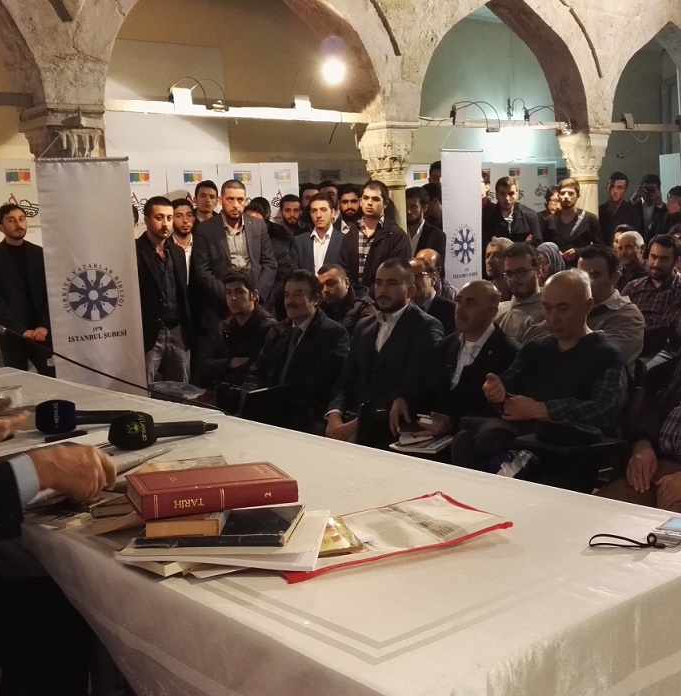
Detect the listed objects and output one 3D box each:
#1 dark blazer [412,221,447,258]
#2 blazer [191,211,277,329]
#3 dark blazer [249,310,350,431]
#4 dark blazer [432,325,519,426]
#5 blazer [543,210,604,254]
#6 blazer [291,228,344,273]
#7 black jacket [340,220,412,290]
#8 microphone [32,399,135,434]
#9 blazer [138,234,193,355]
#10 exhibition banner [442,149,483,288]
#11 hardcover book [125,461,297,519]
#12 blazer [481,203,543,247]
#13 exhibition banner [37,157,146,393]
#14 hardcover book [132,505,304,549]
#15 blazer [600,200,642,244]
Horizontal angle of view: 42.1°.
[{"bbox_3d":[0.561,-0.559,6.335,0.460,0.700,0.280,-1,6,25],"label":"dark blazer"},{"bbox_3d":[-0.613,-0.446,5.335,0.520,0.710,0.320,-4,6,-5],"label":"blazer"},{"bbox_3d":[-0.194,0.128,4.200,0.540,0.600,0.390,5,12,35],"label":"dark blazer"},{"bbox_3d":[0.545,0.161,3.526,0.450,0.520,0.320,0,7,34],"label":"dark blazer"},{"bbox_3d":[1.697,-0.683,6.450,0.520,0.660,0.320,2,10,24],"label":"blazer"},{"bbox_3d":[-0.125,-0.489,6.185,0.460,0.700,0.270,-3,6,3],"label":"blazer"},{"bbox_3d":[0.257,-0.487,5.835,0.480,0.700,0.290,-2,6,14],"label":"black jacket"},{"bbox_3d":[-0.740,0.201,2.580,0.280,0.097,0.095,-6,6,-26],"label":"microphone"},{"bbox_3d":[-1.041,-0.316,5.150,0.470,0.720,0.280,-7,11,-26],"label":"blazer"},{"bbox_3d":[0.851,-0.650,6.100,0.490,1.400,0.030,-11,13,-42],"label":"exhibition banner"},{"bbox_3d":[-0.208,0.224,1.419,0.242,0.035,0.148,-3,5,-22],"label":"hardcover book"},{"bbox_3d":[1.314,-0.745,6.735,0.480,0.700,0.300,-2,6,12],"label":"blazer"},{"bbox_3d":[-1.286,-0.310,4.616,0.485,1.330,0.030,-6,6,-25],"label":"exhibition banner"},{"bbox_3d":[-0.190,0.285,1.425,0.235,0.018,0.153,-2,9,11],"label":"hardcover book"},{"bbox_3d":[2.431,-0.926,7.685,0.460,0.700,0.280,-1,6,19],"label":"blazer"}]

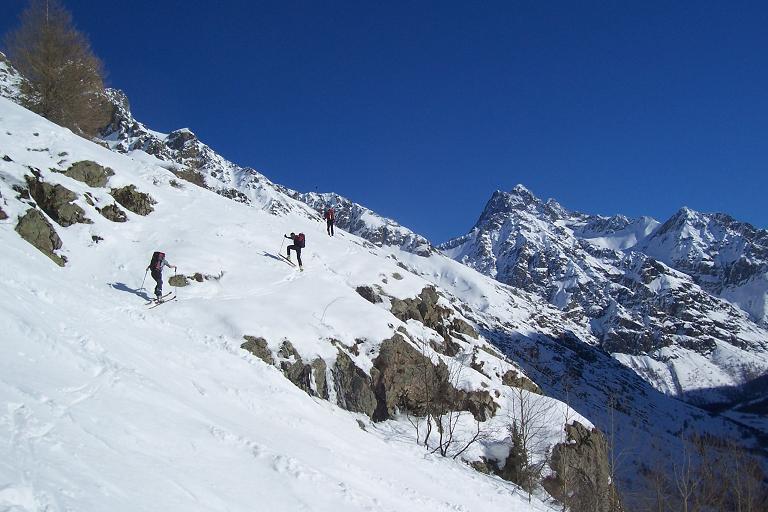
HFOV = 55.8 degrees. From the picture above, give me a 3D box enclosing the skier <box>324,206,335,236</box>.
[{"bbox_3d":[-3.194,-2.004,42.500,0.600,1.730,0.550,0,-4,6],"label":"skier"}]

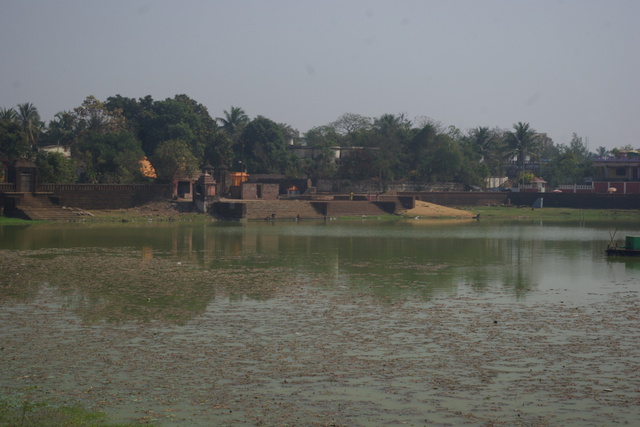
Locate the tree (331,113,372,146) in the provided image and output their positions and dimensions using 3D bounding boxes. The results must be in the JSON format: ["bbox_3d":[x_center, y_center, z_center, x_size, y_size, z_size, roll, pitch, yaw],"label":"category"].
[{"bbox_3d":[7.886,-15.271,365.000,10.514,20.027,10.514,0,1,0],"label":"tree"}]

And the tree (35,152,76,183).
[{"bbox_3d":[-39.710,-6.760,218.880,6.610,5.400,5.940,1,1,0],"label":"tree"}]

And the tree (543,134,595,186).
[{"bbox_3d":[48.760,-10.500,286.080,10.600,10.790,10.070,1,1,0],"label":"tree"}]

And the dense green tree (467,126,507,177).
[{"bbox_3d":[32.670,-11.380,286.080,8.240,11.380,7.830,1,1,0],"label":"dense green tree"}]

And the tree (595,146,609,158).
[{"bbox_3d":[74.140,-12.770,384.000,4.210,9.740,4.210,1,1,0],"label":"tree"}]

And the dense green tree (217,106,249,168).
[{"bbox_3d":[-21.125,-15.210,352.000,7.726,21.246,7.726,0,1,0],"label":"dense green tree"}]

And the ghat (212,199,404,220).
[{"bbox_3d":[-1.988,-0.605,252.000,32.900,3.600,12.000,0,1,0],"label":"ghat"}]

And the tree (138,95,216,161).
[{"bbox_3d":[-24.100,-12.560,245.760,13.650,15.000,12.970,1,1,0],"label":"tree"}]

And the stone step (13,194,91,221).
[{"bbox_3d":[-38.190,-0.850,207.360,9.790,3.550,5.760,0,1,-35],"label":"stone step"}]

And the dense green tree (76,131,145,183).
[{"bbox_3d":[-42.820,-10.322,298.000,13.898,13.285,13.898,0,1,0],"label":"dense green tree"}]

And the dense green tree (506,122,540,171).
[{"bbox_3d":[44.444,-11.962,320.000,7.023,16.022,7.023,0,1,0],"label":"dense green tree"}]

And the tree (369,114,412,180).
[{"bbox_3d":[15.715,-13.374,325.000,9.808,18.278,9.808,0,1,0],"label":"tree"}]

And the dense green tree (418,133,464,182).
[{"bbox_3d":[23.360,-10.480,280.320,9.230,10.190,8.770,1,1,0],"label":"dense green tree"}]

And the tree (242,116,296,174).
[{"bbox_3d":[-11.707,-13.446,338.000,12.519,18.082,12.519,0,1,0],"label":"tree"}]

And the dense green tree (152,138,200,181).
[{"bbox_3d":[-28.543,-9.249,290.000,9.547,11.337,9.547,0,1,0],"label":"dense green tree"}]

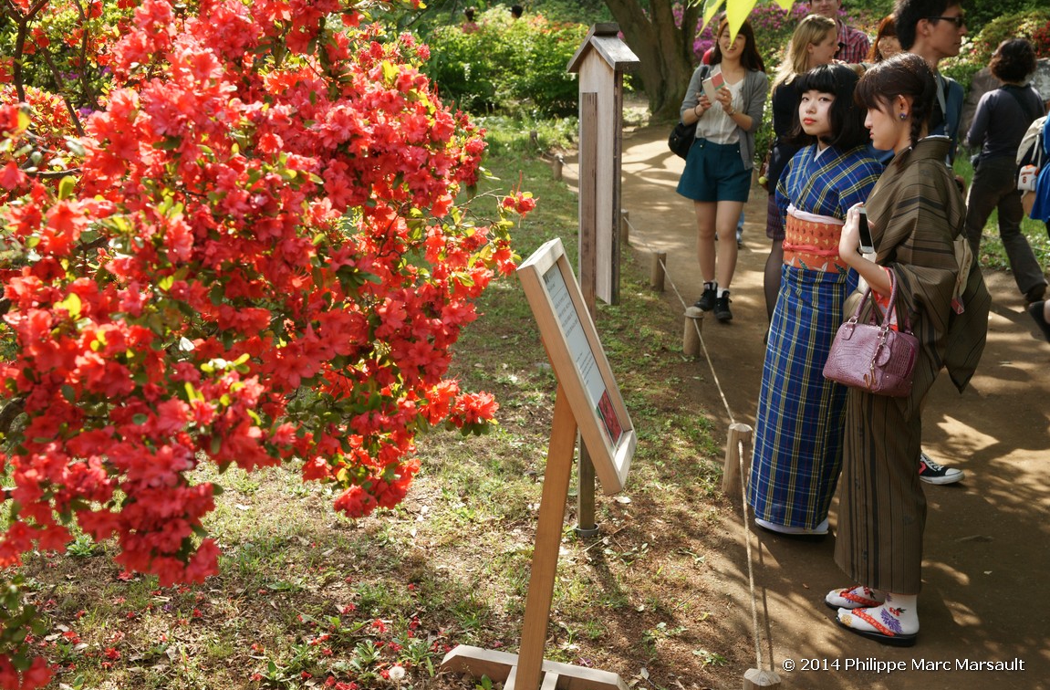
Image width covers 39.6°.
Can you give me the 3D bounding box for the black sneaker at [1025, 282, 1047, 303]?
[{"bbox_3d":[2.890,-0.271,8.158,0.095,0.110,0.260,-2,-14,-10],"label":"black sneaker"}]

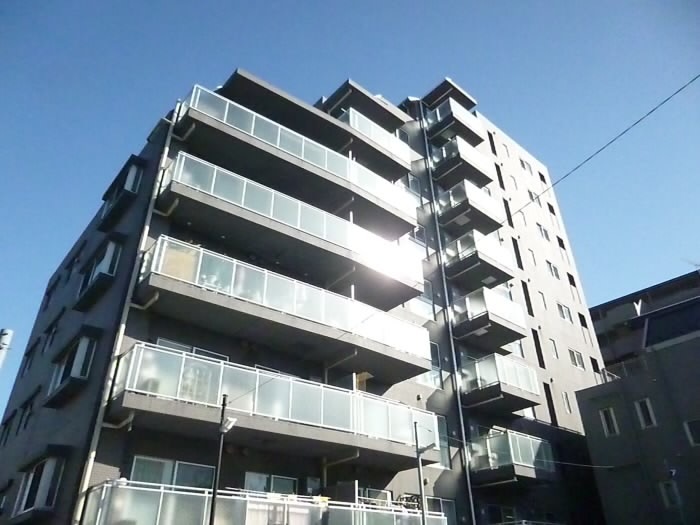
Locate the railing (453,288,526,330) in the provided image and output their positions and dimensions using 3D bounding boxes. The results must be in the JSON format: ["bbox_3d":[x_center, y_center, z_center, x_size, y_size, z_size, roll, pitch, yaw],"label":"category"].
[{"bbox_3d":[5.848,2.276,21.369,2.665,1.149,1.753,24,-40,-34],"label":"railing"}]

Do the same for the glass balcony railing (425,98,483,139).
[{"bbox_3d":[5.770,-7.406,27.550,2.680,1.100,1.700,24,-40,-34],"label":"glass balcony railing"}]

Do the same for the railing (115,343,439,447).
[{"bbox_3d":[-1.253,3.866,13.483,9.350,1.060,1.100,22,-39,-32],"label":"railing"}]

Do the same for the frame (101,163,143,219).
[{"bbox_3d":[-7.167,-2.128,15.966,0.360,1.010,1.850,25,-40,-34],"label":"frame"}]

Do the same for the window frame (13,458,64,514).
[{"bbox_3d":[-7.064,5.121,11.433,0.376,0.997,1.981,24,-40,-34],"label":"window frame"}]

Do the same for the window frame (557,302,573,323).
[{"bbox_3d":[12.506,2.954,29.343,1.430,1.080,0.120,24,-40,-34],"label":"window frame"}]

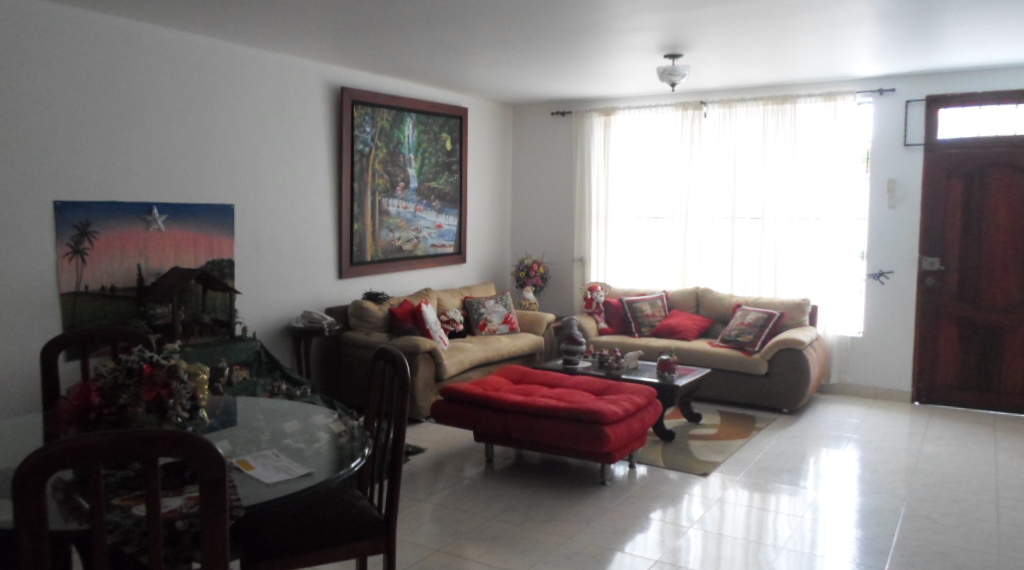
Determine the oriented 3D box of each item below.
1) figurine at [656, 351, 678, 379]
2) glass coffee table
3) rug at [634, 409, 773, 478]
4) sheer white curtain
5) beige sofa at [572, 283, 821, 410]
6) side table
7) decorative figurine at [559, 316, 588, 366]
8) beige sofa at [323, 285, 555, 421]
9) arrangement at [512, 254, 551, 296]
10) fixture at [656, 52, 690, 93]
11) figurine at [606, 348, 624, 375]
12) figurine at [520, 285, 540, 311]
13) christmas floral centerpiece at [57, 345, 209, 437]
[{"bbox_3d":[1.042,0.520,4.977,0.140,0.190,0.140,1,5,12],"label":"figurine"},{"bbox_3d":[0.775,0.793,5.296,1.114,0.381,0.749,3,5,32],"label":"glass coffee table"},{"bbox_3d":[0.827,0.981,5.257,1.681,0.012,1.640,3,5,32],"label":"rug"},{"bbox_3d":[1.703,-0.414,6.663,2.647,2.400,0.120,3,5,32],"label":"sheer white curtain"},{"bbox_3d":[1.534,0.454,6.338,2.230,0.860,0.930,3,5,32],"label":"beige sofa"},{"bbox_3d":[-1.433,0.627,5.378,0.405,0.664,0.405,3,5,32],"label":"side table"},{"bbox_3d":[0.458,0.401,5.404,0.210,0.350,0.190,-1,5,-9],"label":"decorative figurine"},{"bbox_3d":[-0.517,0.470,6.277,0.952,0.871,2.086,3,5,34],"label":"beige sofa"},{"bbox_3d":[0.196,-0.095,7.429,0.370,0.400,0.350,0,5,2],"label":"arrangement"},{"bbox_3d":[1.143,-1.498,5.247,0.241,0.269,0.241,3,5,32],"label":"fixture"},{"bbox_3d":[0.741,0.518,5.288,0.110,0.135,0.100,1,5,8],"label":"figurine"},{"bbox_3d":[0.167,0.119,7.046,0.200,0.267,0.170,1,4,14],"label":"figurine"},{"bbox_3d":[-1.081,0.306,2.106,0.420,0.270,0.360,-2,5,-27],"label":"christmas floral centerpiece"}]

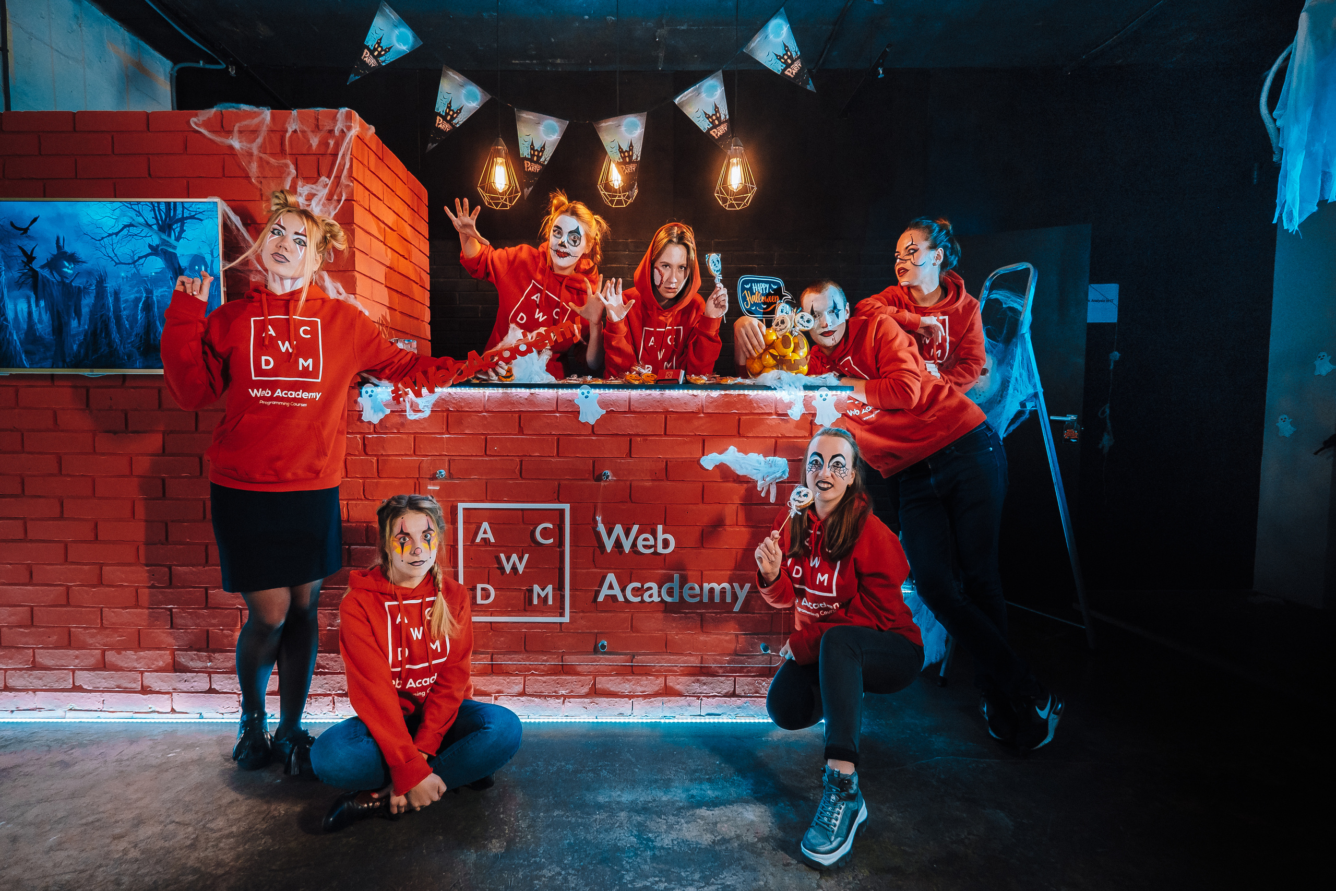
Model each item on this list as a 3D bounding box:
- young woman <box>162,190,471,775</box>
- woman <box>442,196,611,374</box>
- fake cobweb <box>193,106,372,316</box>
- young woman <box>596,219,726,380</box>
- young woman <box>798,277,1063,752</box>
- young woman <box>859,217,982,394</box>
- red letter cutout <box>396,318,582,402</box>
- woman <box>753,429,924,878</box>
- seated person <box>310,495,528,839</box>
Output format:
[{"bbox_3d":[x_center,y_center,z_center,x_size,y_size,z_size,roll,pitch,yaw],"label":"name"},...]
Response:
[{"bbox_3d":[-0.976,0.107,1.666,0.913,1.696,0.394,0,3,-3],"label":"young woman"},{"bbox_3d":[-0.521,0.018,2.092,0.585,1.772,0.612,0,3,-7],"label":"woman"},{"bbox_3d":[-1.284,-0.795,1.853,0.557,0.724,0.180,0,3,0],"label":"fake cobweb"},{"bbox_3d":[-0.017,0.054,2.205,0.500,1.749,0.440,0,3,0],"label":"young woman"},{"bbox_3d":[0.828,0.187,1.897,0.898,1.513,0.526,2,3,33],"label":"young woman"},{"bbox_3d":[0.995,0.058,2.101,0.460,1.754,0.554,2,3,37],"label":"young woman"},{"bbox_3d":[-0.585,-0.283,1.808,0.620,0.090,0.020,-27,13,-21],"label":"red letter cutout"},{"bbox_3d":[0.529,0.455,1.606,0.440,1.008,0.710,2,3,30],"label":"woman"},{"bbox_3d":[-0.701,0.544,1.594,0.600,0.831,0.480,0,3,6],"label":"seated person"}]

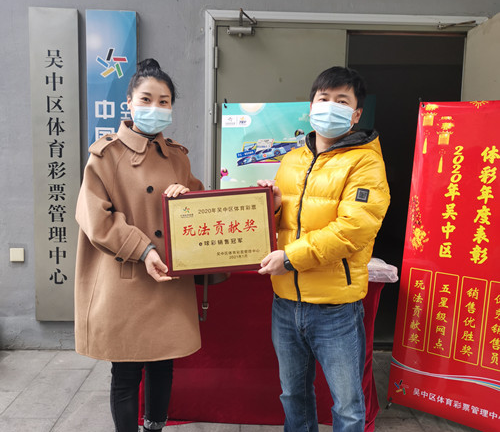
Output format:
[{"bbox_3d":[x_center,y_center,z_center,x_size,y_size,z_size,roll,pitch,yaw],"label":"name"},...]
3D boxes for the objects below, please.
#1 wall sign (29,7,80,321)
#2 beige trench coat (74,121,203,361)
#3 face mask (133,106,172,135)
[{"bbox_3d":[-1.253,-0.299,3.388,0.302,2.019,0.045,1,7,-1],"label":"wall sign"},{"bbox_3d":[-0.435,0.095,2.006,0.500,0.910,0.380,-2,8,-27],"label":"beige trench coat"},{"bbox_3d":[-0.352,-0.344,1.870,0.145,0.110,0.090,-6,9,-24],"label":"face mask"}]

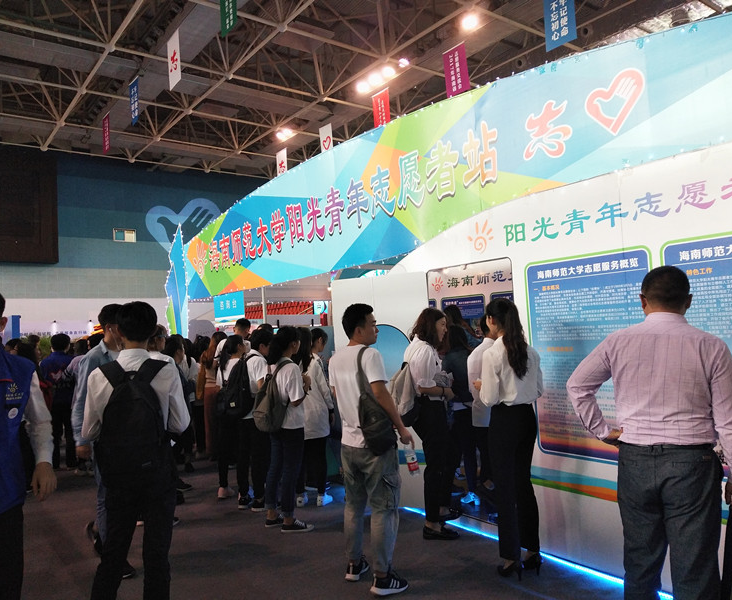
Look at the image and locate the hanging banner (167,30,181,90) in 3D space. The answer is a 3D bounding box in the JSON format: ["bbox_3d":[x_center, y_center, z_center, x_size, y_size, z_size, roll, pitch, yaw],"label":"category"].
[{"bbox_3d":[-6.554,-8.225,20.615,0.030,1.750,1.050,0,-5,-37],"label":"hanging banner"}]

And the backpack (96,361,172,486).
[{"bbox_3d":[-1.037,0.542,2.680,0.330,0.530,0.210,-2,-4,-6],"label":"backpack"}]

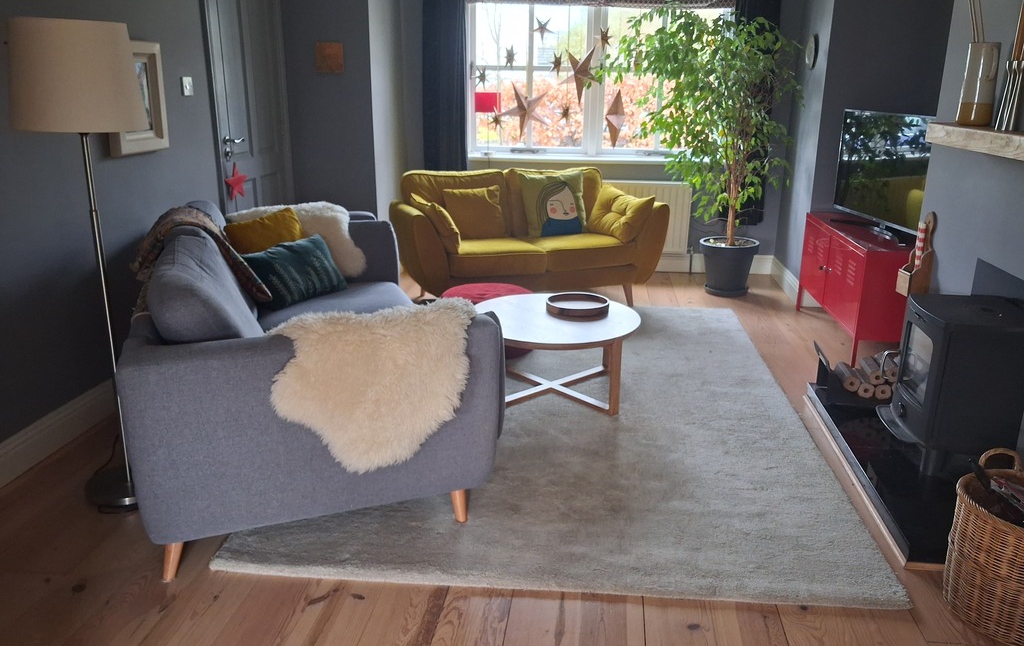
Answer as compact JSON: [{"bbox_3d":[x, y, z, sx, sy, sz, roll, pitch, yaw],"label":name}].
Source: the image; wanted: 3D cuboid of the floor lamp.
[{"bbox_3d":[-1.359,-0.155,2.644,0.380,1.585,0.380,2,17,6],"label":"floor lamp"}]

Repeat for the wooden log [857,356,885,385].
[{"bbox_3d":[1.589,0.210,3.524,0.068,0.068,0.200,4,17,12],"label":"wooden log"}]

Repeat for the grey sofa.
[{"bbox_3d":[-0.839,0.026,3.140,1.050,0.910,1.890,-5,17,-19],"label":"grey sofa"}]

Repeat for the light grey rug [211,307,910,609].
[{"bbox_3d":[0.271,0.319,3.734,1.980,0.025,3.070,2,16,5],"label":"light grey rug"}]

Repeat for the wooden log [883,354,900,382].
[{"bbox_3d":[1.681,0.197,3.571,0.070,0.070,0.220,4,17,13],"label":"wooden log"}]

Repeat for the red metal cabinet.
[{"bbox_3d":[2.018,-0.221,4.559,0.400,0.630,1.190,2,17,6],"label":"red metal cabinet"}]

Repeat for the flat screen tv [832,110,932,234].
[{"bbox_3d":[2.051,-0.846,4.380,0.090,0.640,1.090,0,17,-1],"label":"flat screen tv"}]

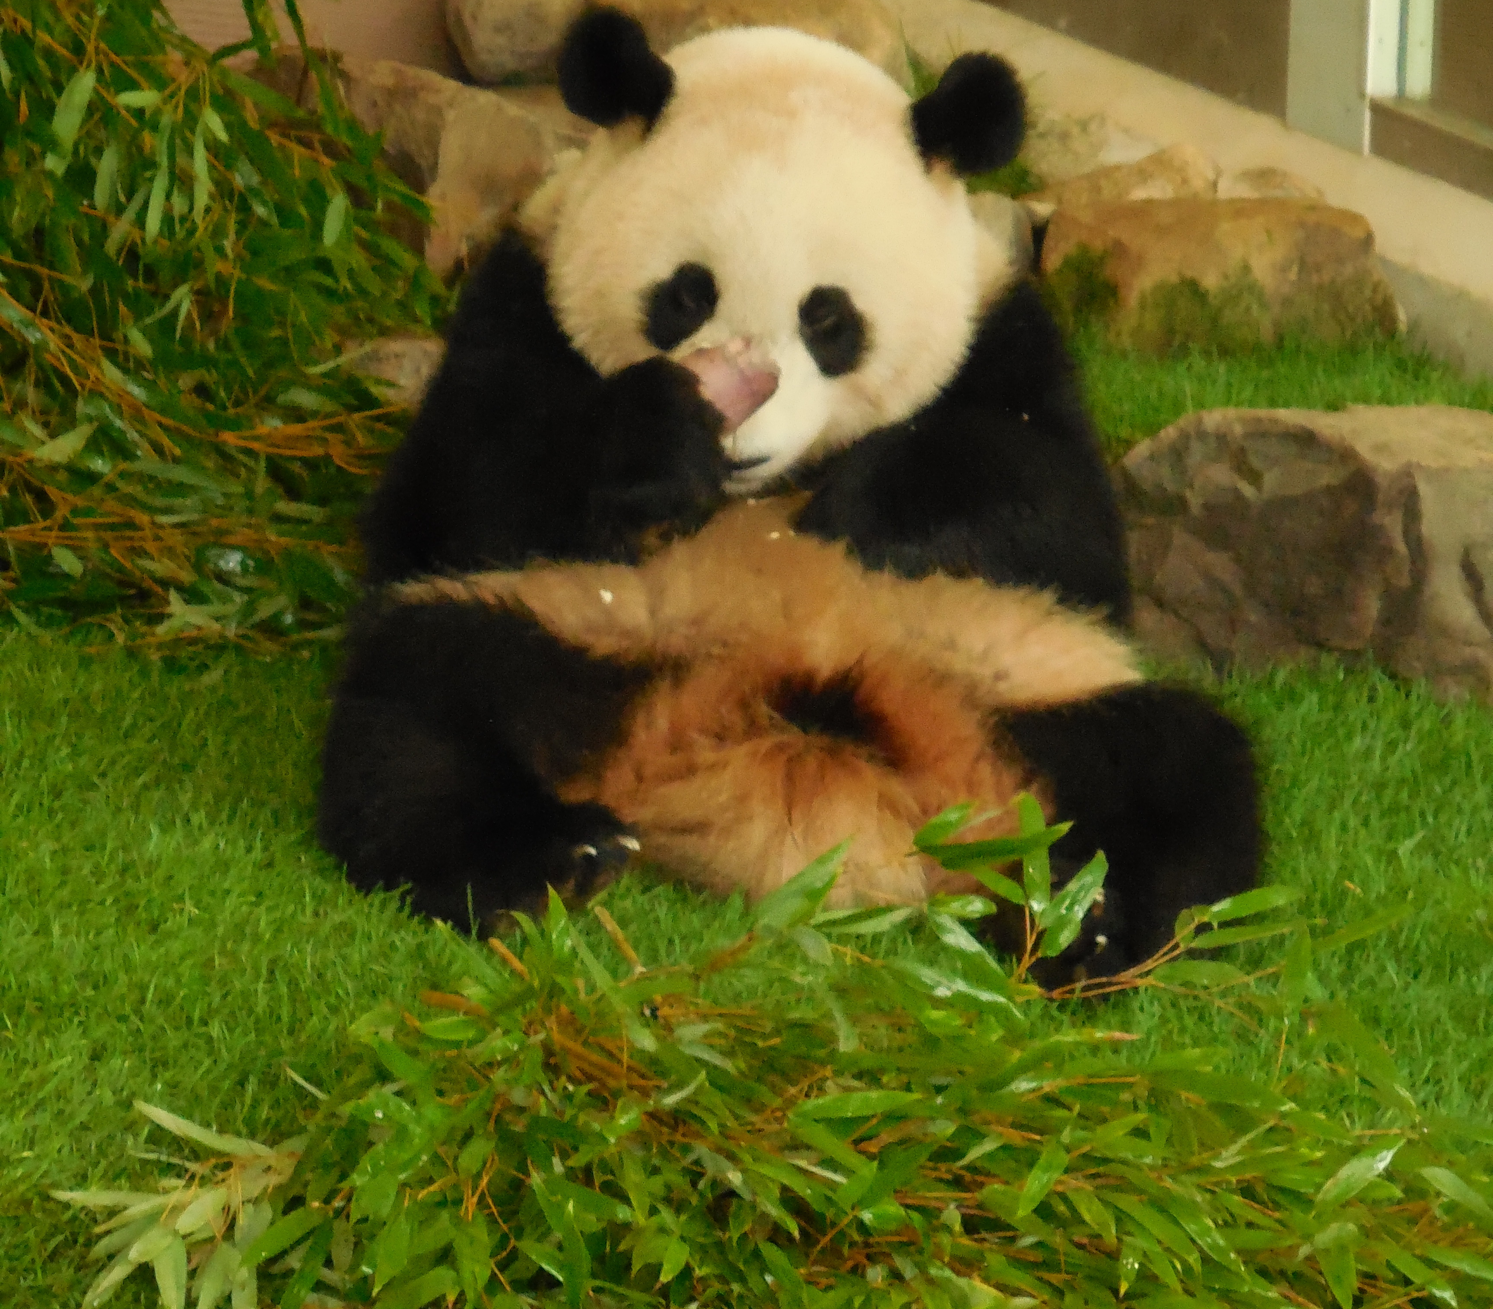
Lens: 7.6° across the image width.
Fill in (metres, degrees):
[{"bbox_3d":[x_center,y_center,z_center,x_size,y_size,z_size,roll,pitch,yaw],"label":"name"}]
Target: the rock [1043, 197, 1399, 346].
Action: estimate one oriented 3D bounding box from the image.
[{"bbox_3d":[0.468,-0.376,11.050,0.350,0.135,0.200,1,14,0],"label":"rock"}]

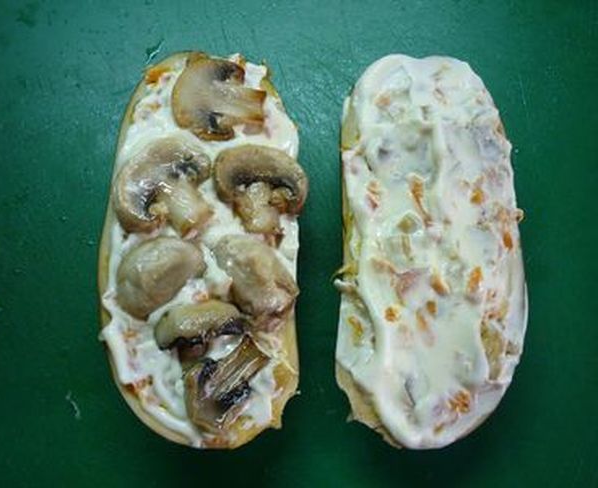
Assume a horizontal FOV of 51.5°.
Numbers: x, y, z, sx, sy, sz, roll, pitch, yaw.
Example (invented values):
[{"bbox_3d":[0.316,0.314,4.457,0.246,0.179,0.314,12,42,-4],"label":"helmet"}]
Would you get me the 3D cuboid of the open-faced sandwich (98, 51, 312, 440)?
[{"bbox_3d":[-0.042,0.004,0.282,0.085,0.040,0.168,0,84,0],"label":"open-faced sandwich"}]

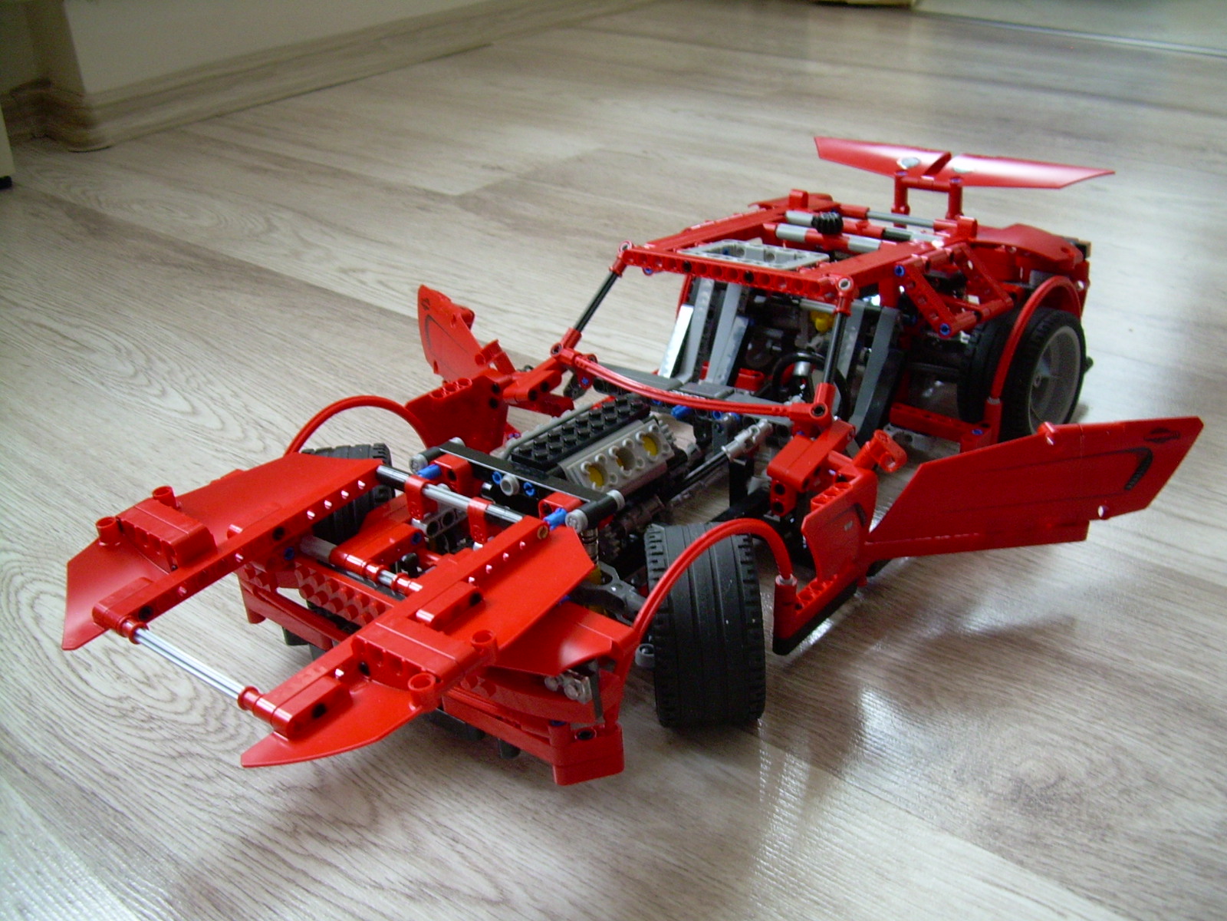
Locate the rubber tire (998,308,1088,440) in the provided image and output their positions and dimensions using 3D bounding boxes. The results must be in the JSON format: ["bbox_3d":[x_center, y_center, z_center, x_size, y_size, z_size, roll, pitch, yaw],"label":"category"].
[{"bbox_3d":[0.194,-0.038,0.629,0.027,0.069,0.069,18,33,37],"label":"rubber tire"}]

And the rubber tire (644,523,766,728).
[{"bbox_3d":[0.031,0.056,0.460,0.035,0.069,0.069,-4,26,0],"label":"rubber tire"}]

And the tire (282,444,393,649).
[{"bbox_3d":[-0.102,0.029,0.535,0.035,0.069,0.069,-8,26,-8],"label":"tire"}]

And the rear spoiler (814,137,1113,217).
[{"bbox_3d":[0.169,-0.141,0.698,0.172,0.031,0.033,18,33,37],"label":"rear spoiler"}]

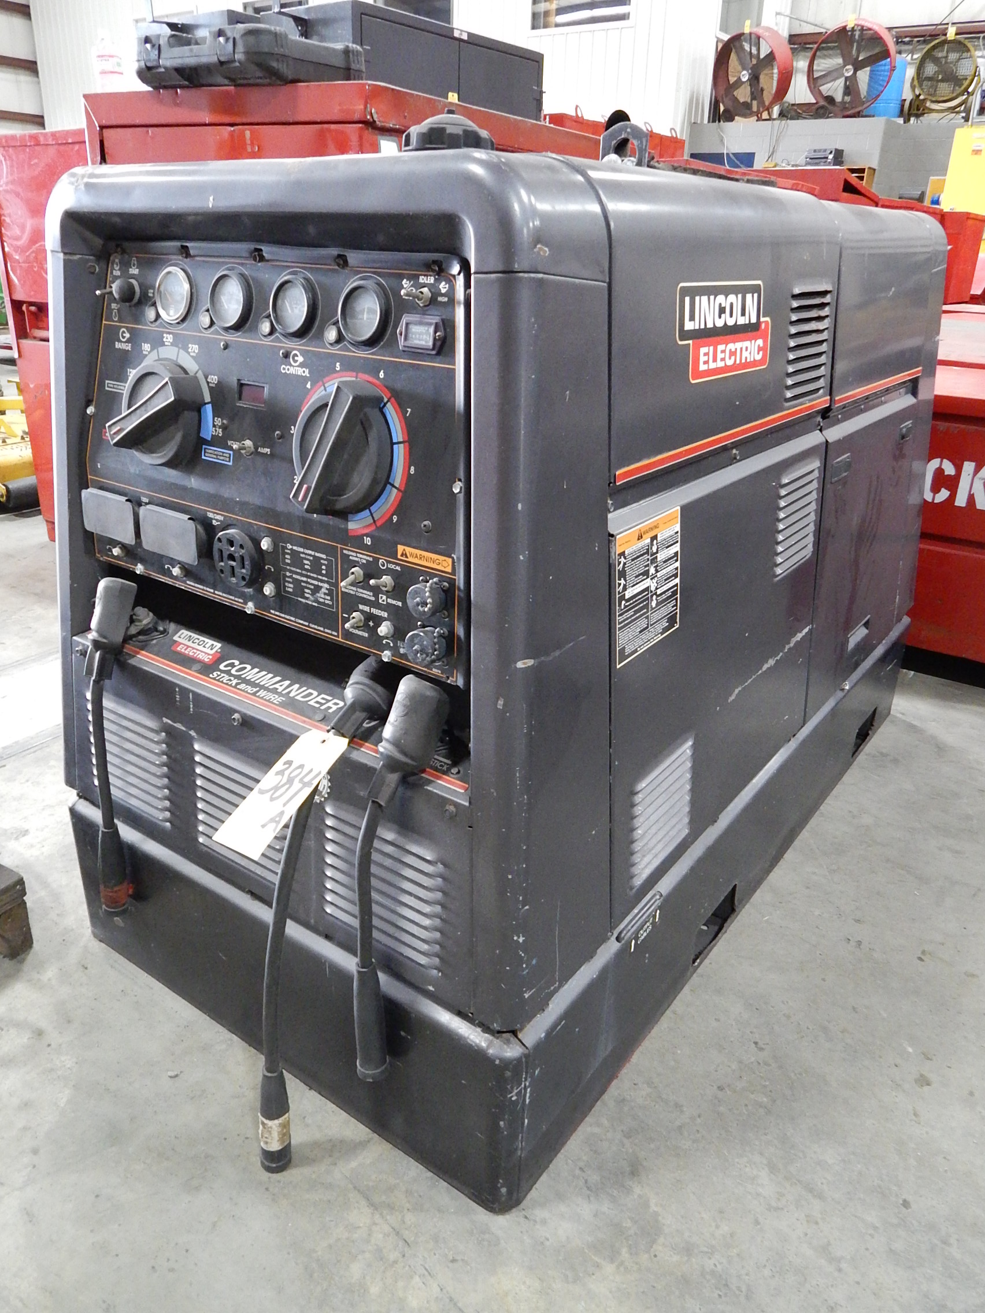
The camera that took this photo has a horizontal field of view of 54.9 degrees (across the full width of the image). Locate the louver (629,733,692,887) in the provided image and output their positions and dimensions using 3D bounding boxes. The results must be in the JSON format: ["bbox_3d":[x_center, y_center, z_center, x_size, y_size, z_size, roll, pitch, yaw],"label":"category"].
[{"bbox_3d":[0.215,0.193,1.176,0.016,0.143,0.166,12,25,34],"label":"louver"}]

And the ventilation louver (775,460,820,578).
[{"bbox_3d":[0.458,-0.203,1.405,0.016,0.149,0.163,12,25,34],"label":"ventilation louver"}]

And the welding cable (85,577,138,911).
[{"bbox_3d":[-0.500,0.126,1.241,0.080,0.478,0.100,18,29,32],"label":"welding cable"}]

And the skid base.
[{"bbox_3d":[0.147,0.164,1.808,0.823,0.242,1.580,18,29,32],"label":"skid base"}]

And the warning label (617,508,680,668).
[{"bbox_3d":[0.174,-0.077,1.038,0.004,0.144,0.146,12,25,34],"label":"warning label"}]

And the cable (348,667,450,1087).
[{"bbox_3d":[-0.100,0.242,0.967,0.085,0.481,0.105,18,29,32],"label":"cable"}]

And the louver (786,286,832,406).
[{"bbox_3d":[0.444,-0.431,1.315,0.016,0.150,0.164,12,25,34],"label":"louver"}]

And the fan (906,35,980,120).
[{"bbox_3d":[6.428,-8.252,13.550,0.970,1.050,0.520,16,28,29],"label":"fan"}]

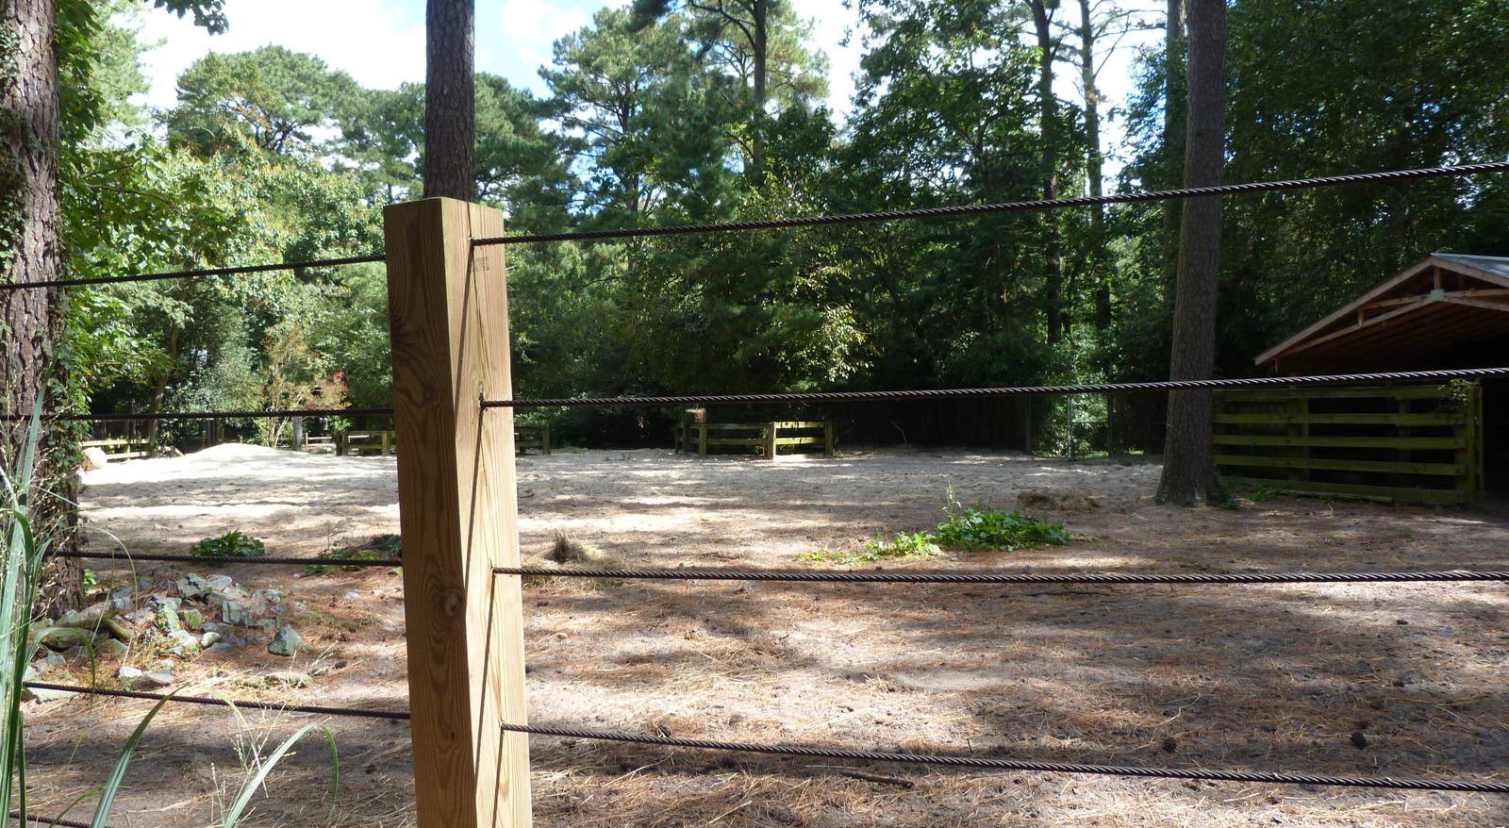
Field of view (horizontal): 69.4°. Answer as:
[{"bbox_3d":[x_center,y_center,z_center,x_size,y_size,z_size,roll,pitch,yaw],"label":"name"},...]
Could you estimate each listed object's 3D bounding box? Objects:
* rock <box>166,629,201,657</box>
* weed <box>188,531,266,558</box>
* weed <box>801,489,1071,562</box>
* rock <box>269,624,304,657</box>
[{"bbox_3d":[-2.610,1.032,4.980,0.150,0.115,0.125,0,0,-22],"label":"rock"},{"bbox_3d":[-4.115,1.006,8.500,0.540,0.210,0.440,0,0,-22],"label":"weed"},{"bbox_3d":[1.494,0.894,9.000,2.100,0.440,1.000,0,0,-17],"label":"weed"},{"bbox_3d":[-2.139,1.025,4.980,0.145,0.130,0.120,0,0,-22],"label":"rock"}]

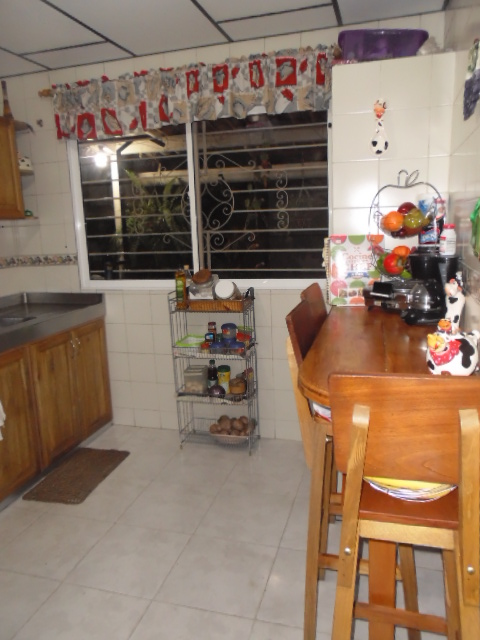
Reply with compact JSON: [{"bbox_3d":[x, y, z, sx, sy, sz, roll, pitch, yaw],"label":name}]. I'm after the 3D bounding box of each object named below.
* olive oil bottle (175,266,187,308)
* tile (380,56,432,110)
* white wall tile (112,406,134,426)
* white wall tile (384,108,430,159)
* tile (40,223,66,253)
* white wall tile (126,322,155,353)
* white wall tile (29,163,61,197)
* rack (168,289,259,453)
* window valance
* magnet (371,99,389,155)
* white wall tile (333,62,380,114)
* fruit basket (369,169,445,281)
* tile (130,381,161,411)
[{"bbox_3d":[-0.362,-0.191,2.937,0.054,0.262,0.052,1,12,17],"label":"olive oil bottle"},{"bbox_3d":[0.700,-0.999,2.035,0.203,0.203,0.010,1,11,16],"label":"tile"},{"bbox_3d":[-0.833,0.688,3.415,0.183,0.129,0.010,1,11,16],"label":"white wall tile"},{"bbox_3d":[0.719,-0.812,2.102,0.200,0.200,0.010,1,12,17],"label":"white wall tile"},{"bbox_3d":[-1.285,-0.554,3.324,0.200,0.200,0.010,1,12,17],"label":"tile"},{"bbox_3d":[-0.670,0.130,3.252,0.203,0.203,0.010,1,11,16],"label":"white wall tile"},{"bbox_3d":[-1.281,-0.945,3.213,0.203,0.203,0.010,1,11,16],"label":"white wall tile"},{"bbox_3d":[-0.140,0.306,2.950,0.475,0.980,0.245,1,12,17],"label":"rack"},{"bbox_3d":[-0.340,-1.265,2.726,1.695,0.310,0.100,1,12,17],"label":"window valance"},{"bbox_3d":[0.610,-0.838,2.087,0.078,0.235,0.030,1,12,17],"label":"magnet"},{"bbox_3d":[0.515,-1.016,2.121,0.200,0.200,0.010,1,12,17],"label":"white wall tile"},{"bbox_3d":[0.707,-0.357,2.044,0.305,0.540,0.220,1,12,17],"label":"fruit basket"},{"bbox_3d":[-0.654,0.528,3.329,0.203,0.203,0.010,1,11,16],"label":"tile"}]

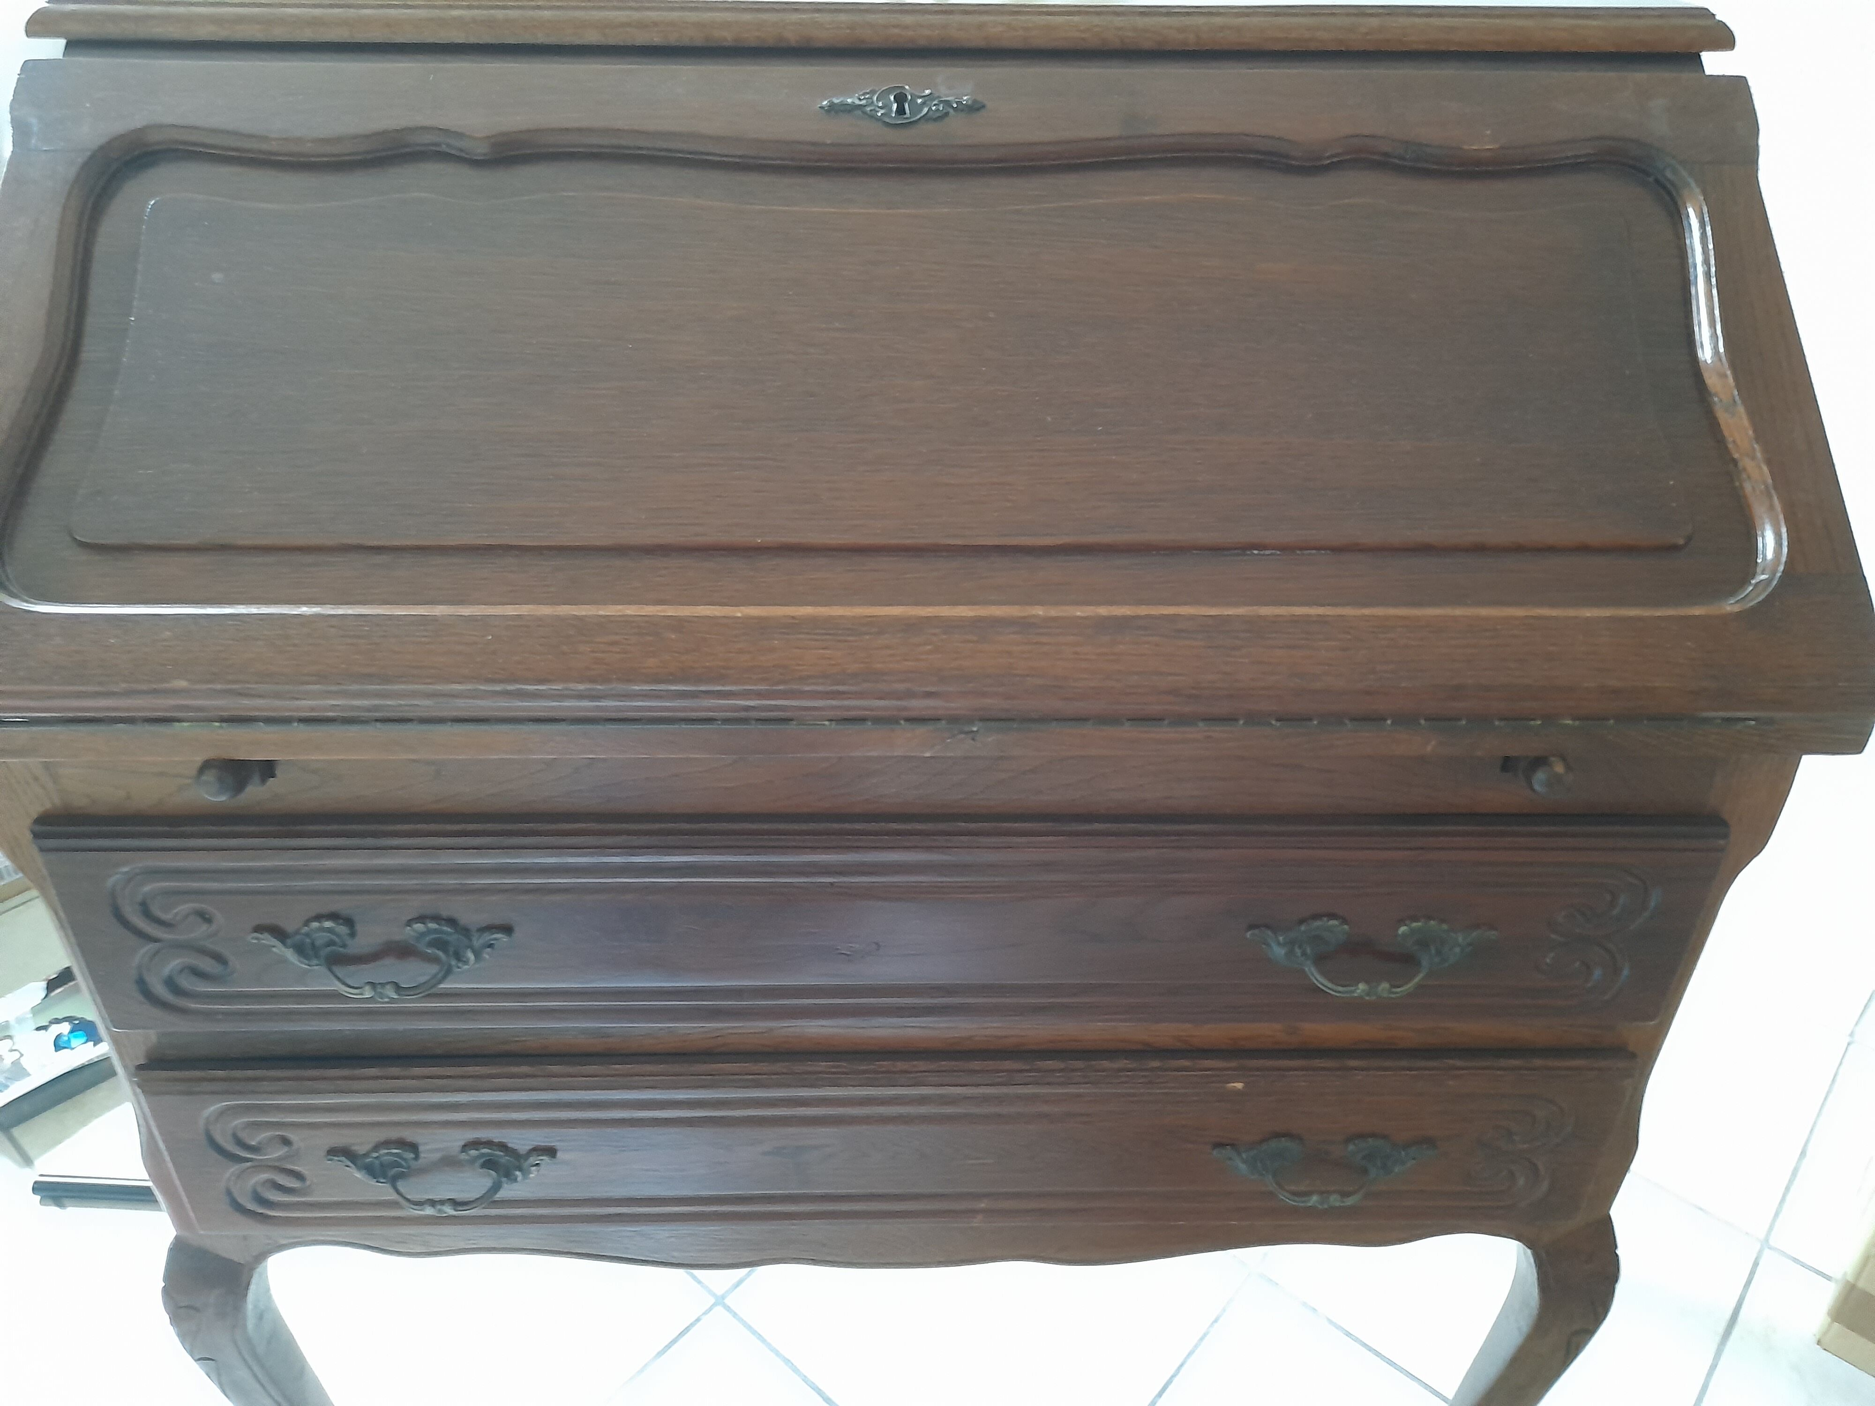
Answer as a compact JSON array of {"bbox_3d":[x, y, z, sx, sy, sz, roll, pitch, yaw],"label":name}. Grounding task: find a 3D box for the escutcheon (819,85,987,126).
[{"bbox_3d":[-0.018,-0.317,0.717,0.087,0.005,0.025,0,70,-1],"label":"escutcheon"}]

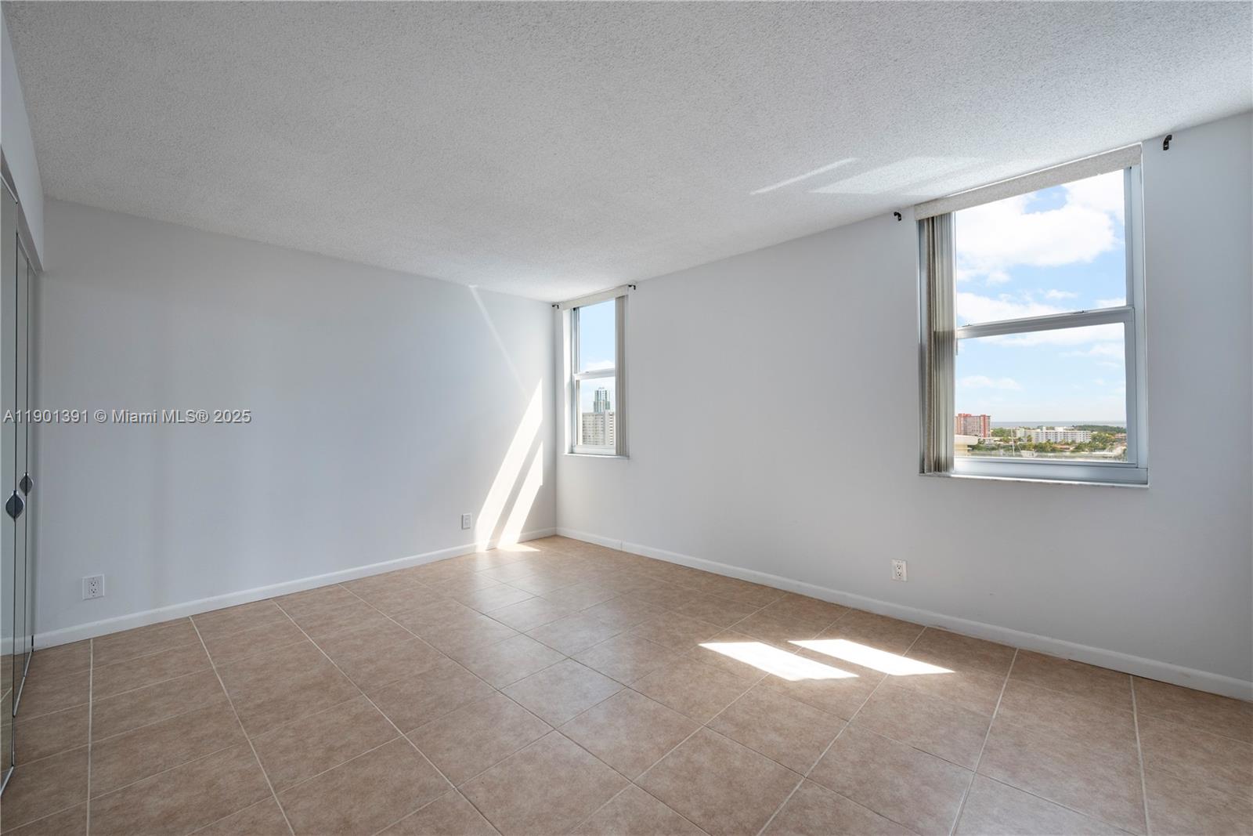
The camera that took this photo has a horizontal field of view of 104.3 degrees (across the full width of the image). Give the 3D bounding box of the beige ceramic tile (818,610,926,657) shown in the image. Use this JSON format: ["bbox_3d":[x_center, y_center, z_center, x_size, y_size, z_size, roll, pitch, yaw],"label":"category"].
[{"bbox_3d":[1.435,1.205,2.814,0.405,0.010,0.405,-1,0,43],"label":"beige ceramic tile"}]

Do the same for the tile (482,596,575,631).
[{"bbox_3d":[-0.596,1.218,3.010,0.400,0.010,0.400,-1,-1,43],"label":"tile"}]

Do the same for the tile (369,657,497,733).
[{"bbox_3d":[-0.853,1.210,2.140,0.400,0.010,0.400,-1,-1,43],"label":"tile"}]

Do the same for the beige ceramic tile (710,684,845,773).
[{"bbox_3d":[0.589,1.194,1.902,0.400,0.010,0.400,-1,-1,43],"label":"beige ceramic tile"}]

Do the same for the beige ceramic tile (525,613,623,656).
[{"bbox_3d":[-0.299,1.222,2.764,0.405,0.010,0.405,-1,0,43],"label":"beige ceramic tile"}]

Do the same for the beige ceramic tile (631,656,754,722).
[{"bbox_3d":[0.295,1.214,2.203,0.405,0.010,0.405,-1,0,43],"label":"beige ceramic tile"}]

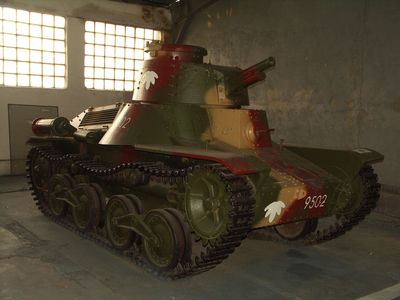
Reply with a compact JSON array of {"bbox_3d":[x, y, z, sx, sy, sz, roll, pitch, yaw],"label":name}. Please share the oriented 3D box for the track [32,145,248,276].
[{"bbox_3d":[-1.027,0.490,5.545,0.274,1.127,4.361,-3,8,-38],"label":"track"}]

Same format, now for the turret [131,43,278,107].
[{"bbox_3d":[0.072,-0.869,5.639,1.313,0.706,1.970,-4,8,-41],"label":"turret"}]

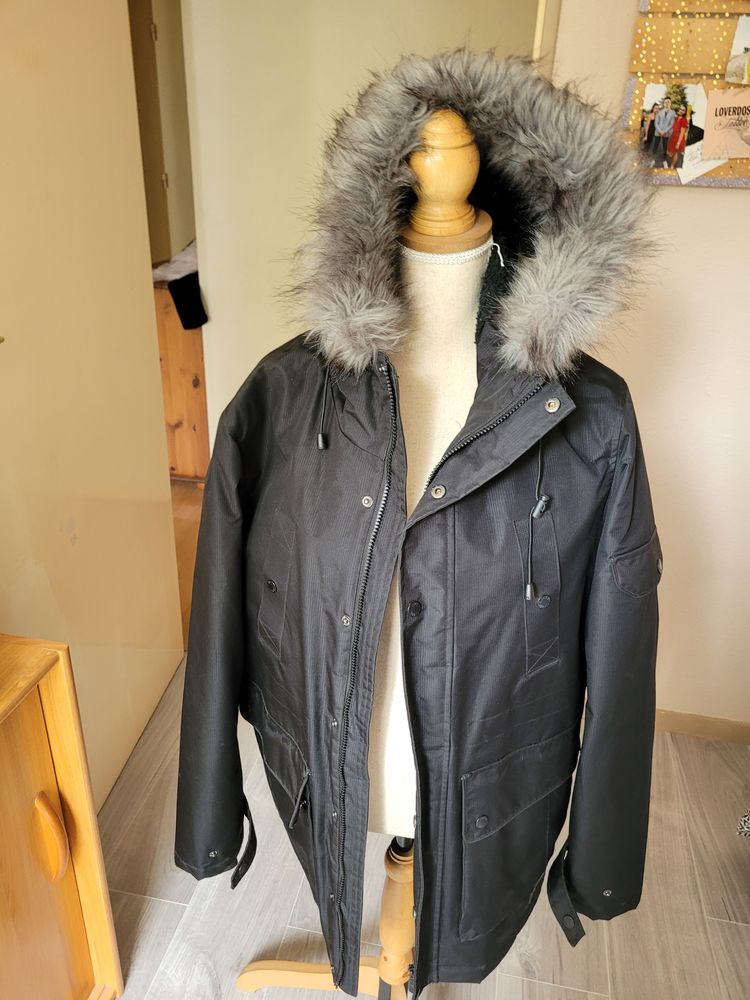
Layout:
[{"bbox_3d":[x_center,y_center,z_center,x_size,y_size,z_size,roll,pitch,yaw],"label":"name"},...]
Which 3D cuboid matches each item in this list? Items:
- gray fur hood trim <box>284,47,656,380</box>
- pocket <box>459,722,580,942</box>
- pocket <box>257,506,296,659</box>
[{"bbox_3d":[0.082,-0.258,0.688,0.320,0.280,0.170,4,24,5],"label":"gray fur hood trim"},{"bbox_3d":[0.182,0.425,0.960,0.180,0.265,0.045,-15,27,-25],"label":"pocket"},{"bbox_3d":[-0.104,0.088,0.797,0.042,0.180,0.020,26,31,31],"label":"pocket"}]

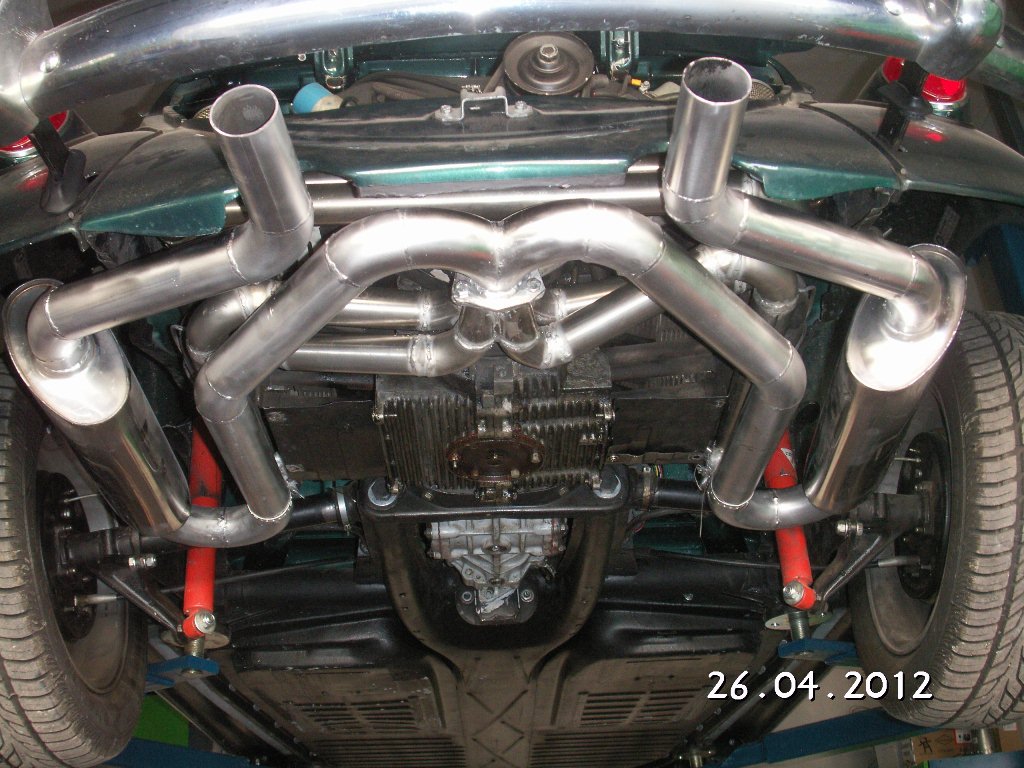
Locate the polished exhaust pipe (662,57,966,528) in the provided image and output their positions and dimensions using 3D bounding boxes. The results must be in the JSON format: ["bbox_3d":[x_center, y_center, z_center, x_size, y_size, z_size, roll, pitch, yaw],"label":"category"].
[{"bbox_3d":[0.349,-0.066,1.252,0.395,0.229,0.735,-2,-28,-1],"label":"polished exhaust pipe"}]

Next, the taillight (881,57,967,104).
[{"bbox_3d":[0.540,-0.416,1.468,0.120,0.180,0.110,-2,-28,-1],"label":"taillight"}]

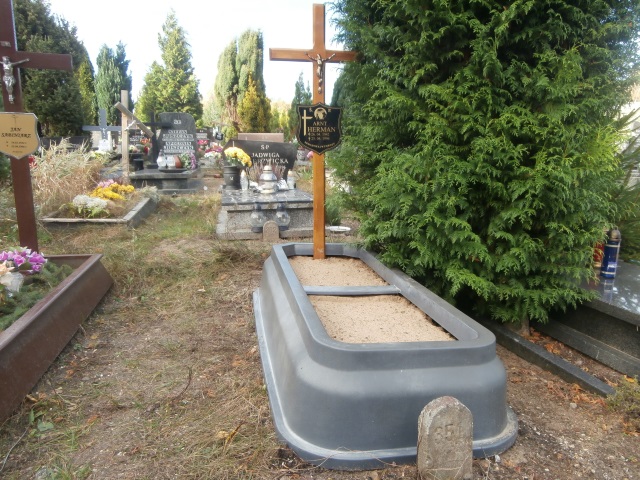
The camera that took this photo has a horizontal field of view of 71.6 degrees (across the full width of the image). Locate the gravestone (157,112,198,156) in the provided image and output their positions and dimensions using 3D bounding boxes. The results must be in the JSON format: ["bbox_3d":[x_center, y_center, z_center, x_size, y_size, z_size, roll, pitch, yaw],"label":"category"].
[{"bbox_3d":[-3.244,-2.322,10.100,0.880,1.150,0.140,-2,13,-11],"label":"gravestone"}]

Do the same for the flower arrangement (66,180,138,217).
[{"bbox_3d":[-3.299,-0.612,6.700,0.850,0.380,0.900,-2,13,-11],"label":"flower arrangement"}]

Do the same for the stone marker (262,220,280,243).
[{"bbox_3d":[-0.579,-0.102,5.300,0.190,0.260,0.090,-2,13,-11],"label":"stone marker"}]

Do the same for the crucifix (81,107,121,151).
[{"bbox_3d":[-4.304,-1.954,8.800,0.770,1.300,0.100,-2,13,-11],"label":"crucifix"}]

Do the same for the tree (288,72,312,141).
[{"bbox_3d":[-0.751,-4.888,18.000,1.000,3.700,1.000,-2,13,-11],"label":"tree"}]

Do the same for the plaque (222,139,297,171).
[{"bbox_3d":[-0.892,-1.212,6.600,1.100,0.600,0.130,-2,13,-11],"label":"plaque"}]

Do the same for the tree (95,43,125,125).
[{"bbox_3d":[-8.418,-5.416,18.000,1.250,4.800,1.250,-2,13,-11],"label":"tree"}]

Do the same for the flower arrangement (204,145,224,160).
[{"bbox_3d":[-2.880,-2.380,12.000,0.480,0.420,0.420,-2,13,-11],"label":"flower arrangement"}]

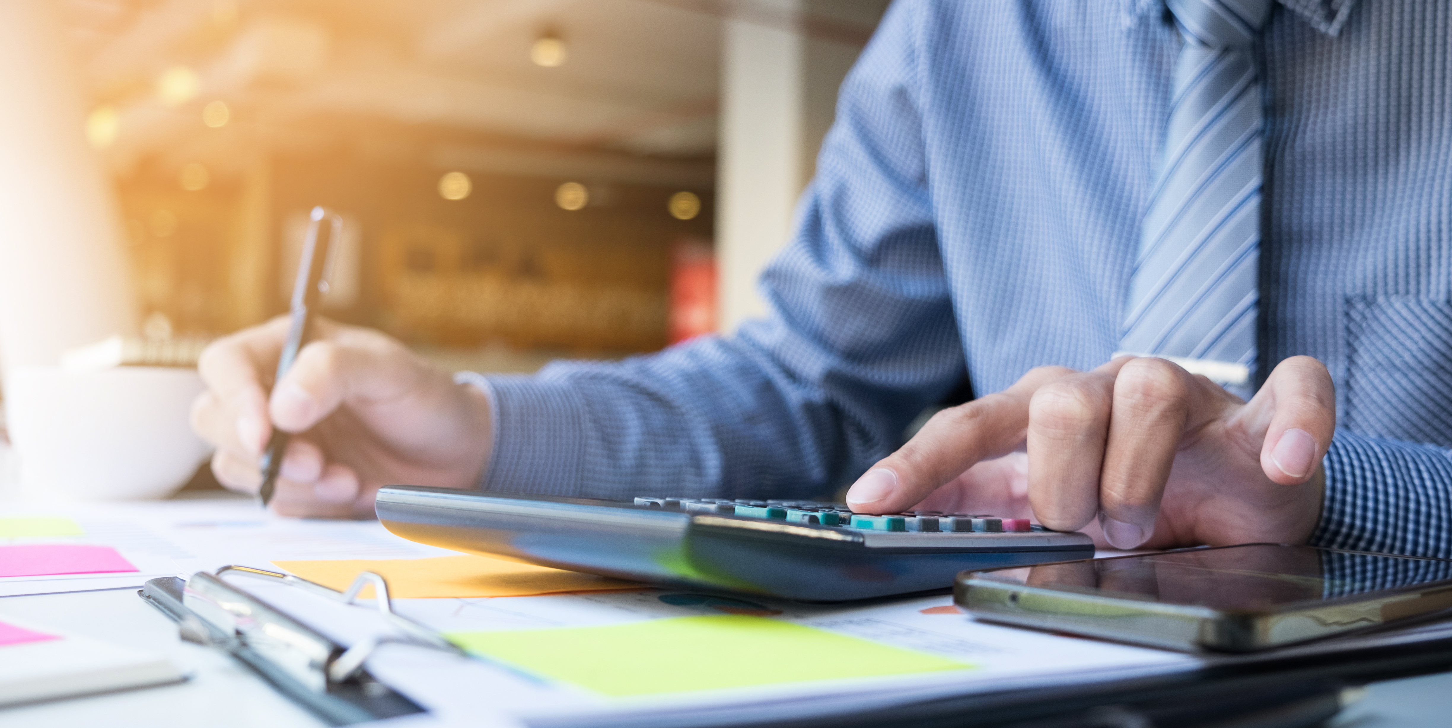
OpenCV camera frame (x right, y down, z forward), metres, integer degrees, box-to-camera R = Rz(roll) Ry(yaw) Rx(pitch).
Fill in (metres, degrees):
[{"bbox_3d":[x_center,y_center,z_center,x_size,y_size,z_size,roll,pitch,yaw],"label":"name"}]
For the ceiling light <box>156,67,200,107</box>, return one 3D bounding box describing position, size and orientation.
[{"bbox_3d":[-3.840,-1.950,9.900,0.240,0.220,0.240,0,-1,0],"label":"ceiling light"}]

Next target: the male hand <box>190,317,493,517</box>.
[{"bbox_3d":[-0.164,0.023,0.600,0.127,0.083,0.095,0,-1,-18],"label":"male hand"}]

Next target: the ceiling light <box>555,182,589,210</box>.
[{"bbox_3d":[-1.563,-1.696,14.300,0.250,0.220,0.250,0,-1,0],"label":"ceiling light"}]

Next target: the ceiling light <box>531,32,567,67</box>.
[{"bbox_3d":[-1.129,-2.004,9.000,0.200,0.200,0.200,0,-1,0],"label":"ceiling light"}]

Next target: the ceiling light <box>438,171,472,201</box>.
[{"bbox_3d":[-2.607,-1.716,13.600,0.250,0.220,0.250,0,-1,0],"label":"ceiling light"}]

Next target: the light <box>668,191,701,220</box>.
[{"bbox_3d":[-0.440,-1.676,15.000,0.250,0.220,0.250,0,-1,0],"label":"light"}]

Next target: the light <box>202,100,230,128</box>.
[{"bbox_3d":[-3.970,-1.945,11.000,0.190,0.180,0.190,0,-1,0],"label":"light"}]

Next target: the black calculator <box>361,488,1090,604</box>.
[{"bbox_3d":[0.007,0.046,0.414,0.173,0.026,0.130,1,-1,-45],"label":"black calculator"}]

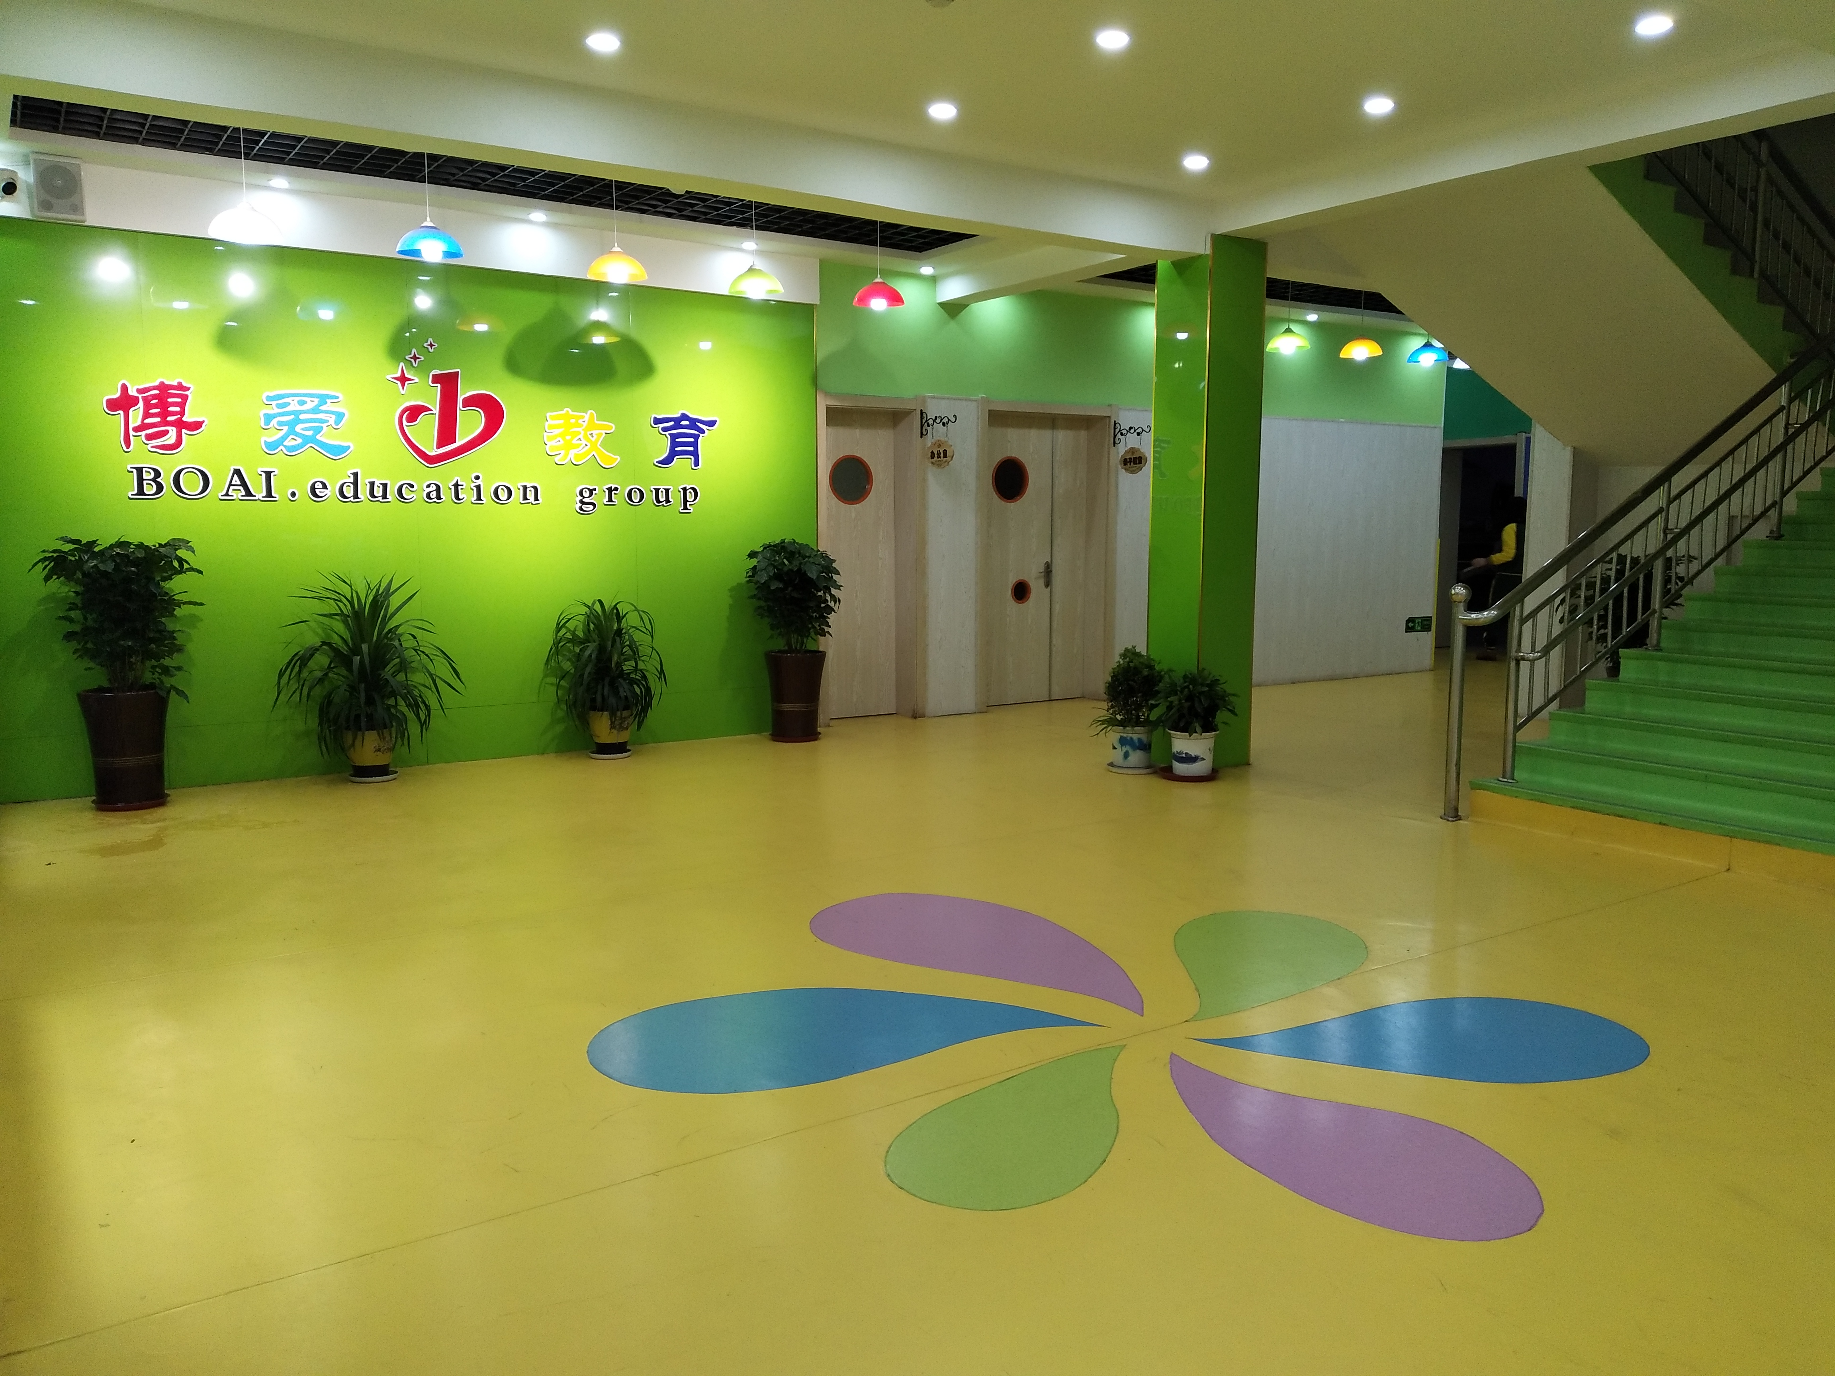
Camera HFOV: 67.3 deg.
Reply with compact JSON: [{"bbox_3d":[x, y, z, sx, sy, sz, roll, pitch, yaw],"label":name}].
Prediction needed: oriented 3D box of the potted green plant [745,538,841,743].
[{"bbox_3d":[-0.789,-0.311,8.689,0.610,1.260,0.560,0,7,0],"label":"potted green plant"}]

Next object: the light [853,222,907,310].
[{"bbox_3d":[-0.222,-2.460,8.012,0.308,0.516,0.308,0,7,0],"label":"light"}]

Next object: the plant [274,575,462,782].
[{"bbox_3d":[-2.883,-0.043,7.223,0.960,1.080,0.780,-5,9,-34],"label":"plant"}]

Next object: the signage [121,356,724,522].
[{"bbox_3d":[-2.576,-1.428,7.614,3.290,0.930,0.050,-5,9,-34],"label":"signage"}]

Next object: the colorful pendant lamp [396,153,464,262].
[{"bbox_3d":[-2.255,-2.216,6.363,0.293,0.475,0.293,-5,9,-34],"label":"colorful pendant lamp"}]

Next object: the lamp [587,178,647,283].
[{"bbox_3d":[-1.553,-2.364,7.110,0.308,0.543,0.308,-4,8,-34],"label":"lamp"}]

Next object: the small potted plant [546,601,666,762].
[{"bbox_3d":[-1.804,-0.060,7.986,0.690,0.930,0.600,-5,9,-34],"label":"small potted plant"}]

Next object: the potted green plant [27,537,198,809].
[{"bbox_3d":[-3.940,-0.079,6.775,0.700,1.320,0.672,-4,8,-34],"label":"potted green plant"}]

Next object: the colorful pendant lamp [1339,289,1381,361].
[{"bbox_3d":[3.359,-2.754,10.434,0.308,0.545,0.308,-4,8,-34],"label":"colorful pendant lamp"}]

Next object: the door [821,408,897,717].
[{"bbox_3d":[-0.468,-0.835,9.503,0.720,2.100,0.060,-5,9,-34],"label":"door"}]

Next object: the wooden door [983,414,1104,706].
[{"bbox_3d":[0.891,-0.985,10.697,1.162,2.226,0.098,-4,8,-34],"label":"wooden door"}]

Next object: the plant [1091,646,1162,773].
[{"bbox_3d":[1.234,0.111,7.925,0.385,0.710,0.378,0,7,0],"label":"plant"}]

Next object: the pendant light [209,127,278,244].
[{"bbox_3d":[-3.004,-2.239,6.130,0.308,0.524,0.308,-4,8,-34],"label":"pendant light"}]

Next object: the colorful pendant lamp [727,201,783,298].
[{"bbox_3d":[-0.858,-2.330,7.309,0.293,0.475,0.293,0,7,0],"label":"colorful pendant lamp"}]

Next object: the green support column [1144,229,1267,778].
[{"bbox_3d":[1.656,-1.030,7.973,0.448,2.968,0.434,-4,8,-34],"label":"green support column"}]

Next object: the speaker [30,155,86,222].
[{"bbox_3d":[-4.016,-2.335,6.450,0.200,0.283,0.160,-5,9,-34],"label":"speaker"}]

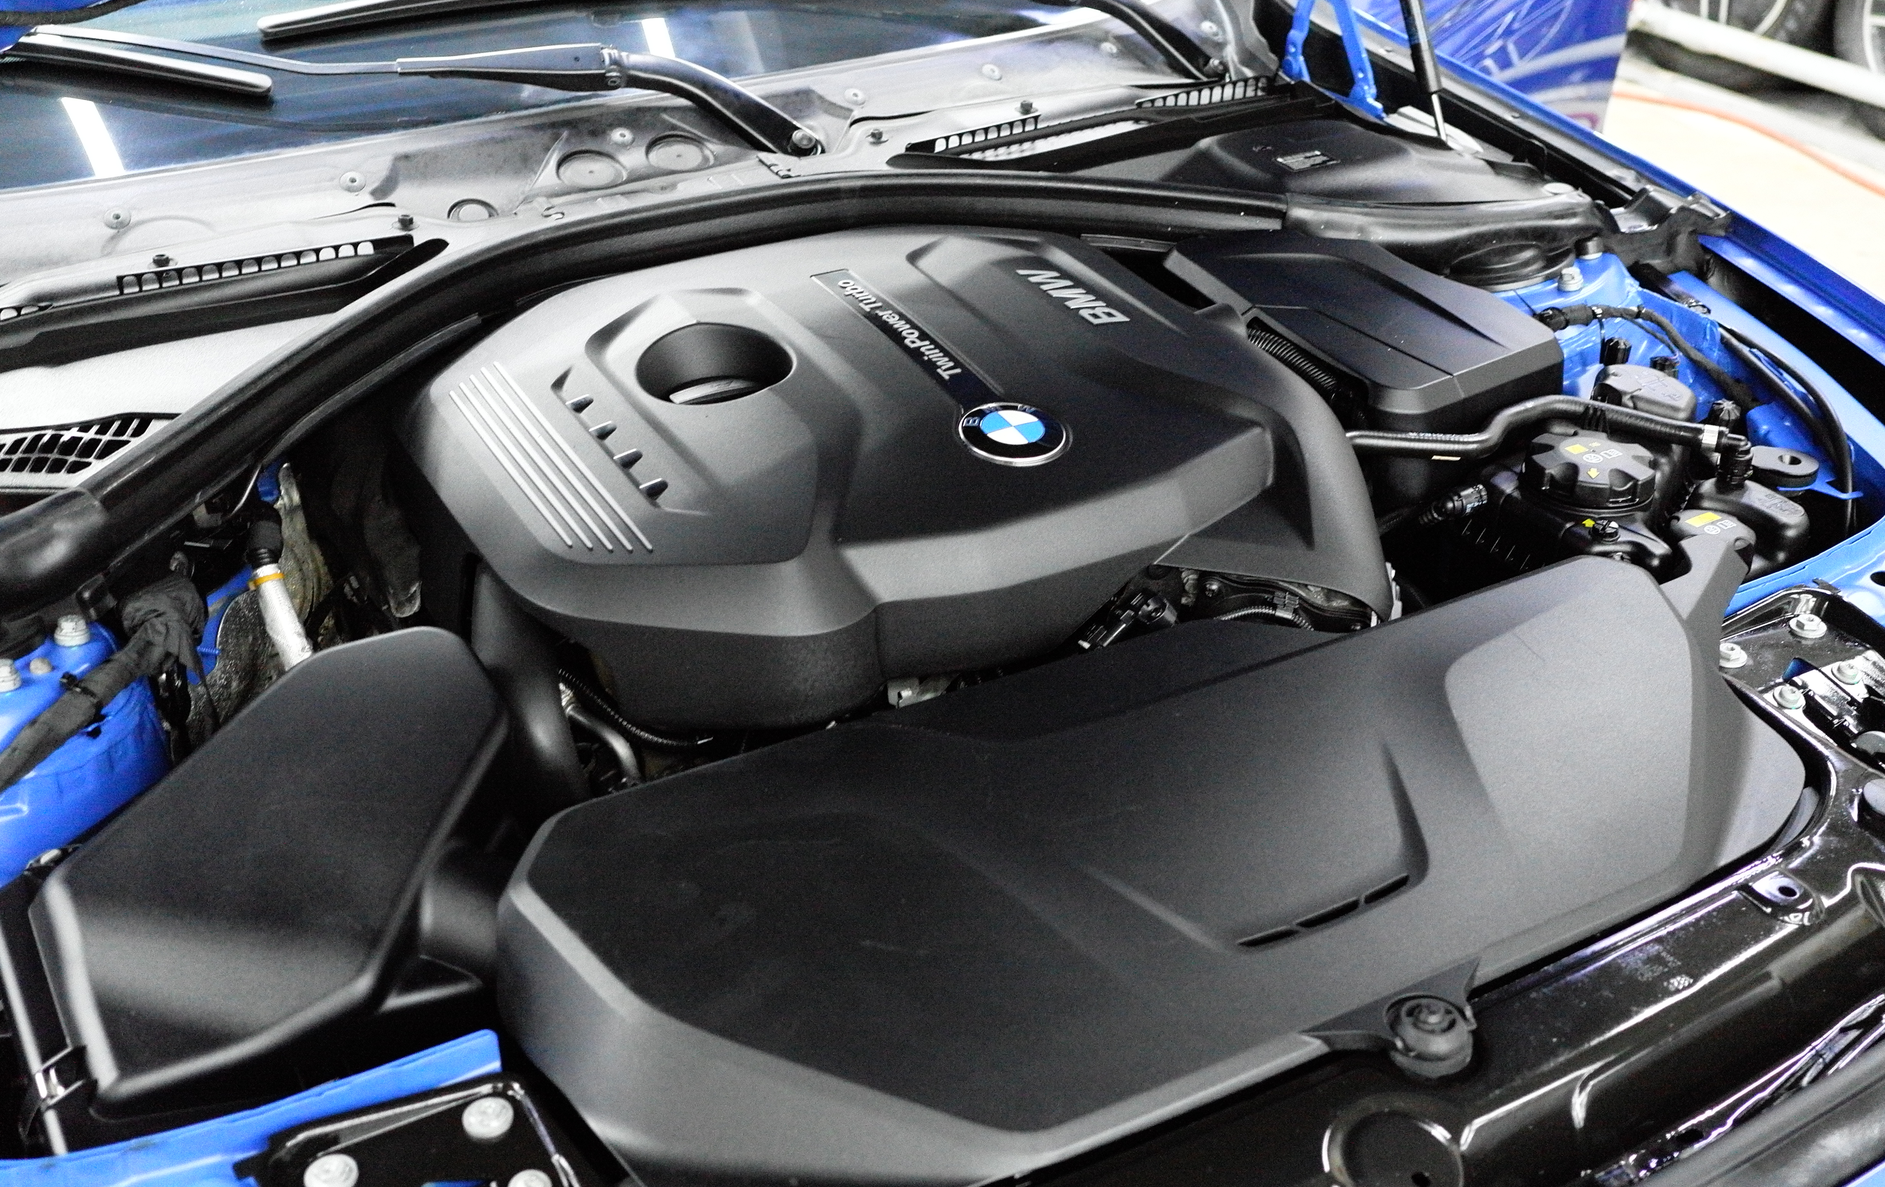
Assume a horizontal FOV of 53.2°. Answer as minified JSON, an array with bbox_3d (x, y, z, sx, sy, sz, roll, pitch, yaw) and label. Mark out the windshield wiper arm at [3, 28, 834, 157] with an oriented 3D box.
[{"bbox_3d":[-0.426,-0.435,1.615,0.660,0.070,0.060,4,55,-14],"label":"windshield wiper arm"}]

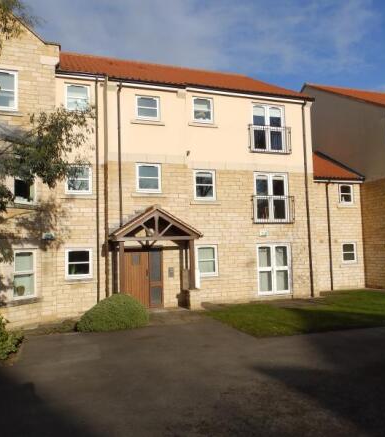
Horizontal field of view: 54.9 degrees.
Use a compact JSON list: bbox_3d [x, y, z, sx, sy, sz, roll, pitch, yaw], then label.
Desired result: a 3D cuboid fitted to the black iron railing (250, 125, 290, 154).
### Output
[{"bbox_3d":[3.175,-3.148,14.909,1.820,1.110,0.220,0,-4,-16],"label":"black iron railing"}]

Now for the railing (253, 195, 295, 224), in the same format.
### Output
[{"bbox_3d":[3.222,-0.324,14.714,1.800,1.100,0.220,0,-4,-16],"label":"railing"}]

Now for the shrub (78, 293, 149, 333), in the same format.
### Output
[{"bbox_3d":[-2.277,2.653,10.734,2.000,0.860,1.600,0,-4,-16],"label":"shrub"}]

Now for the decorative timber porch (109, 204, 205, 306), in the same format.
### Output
[{"bbox_3d":[-1.272,1.388,12.669,3.030,3.600,1.350,0,-4,-16],"label":"decorative timber porch"}]

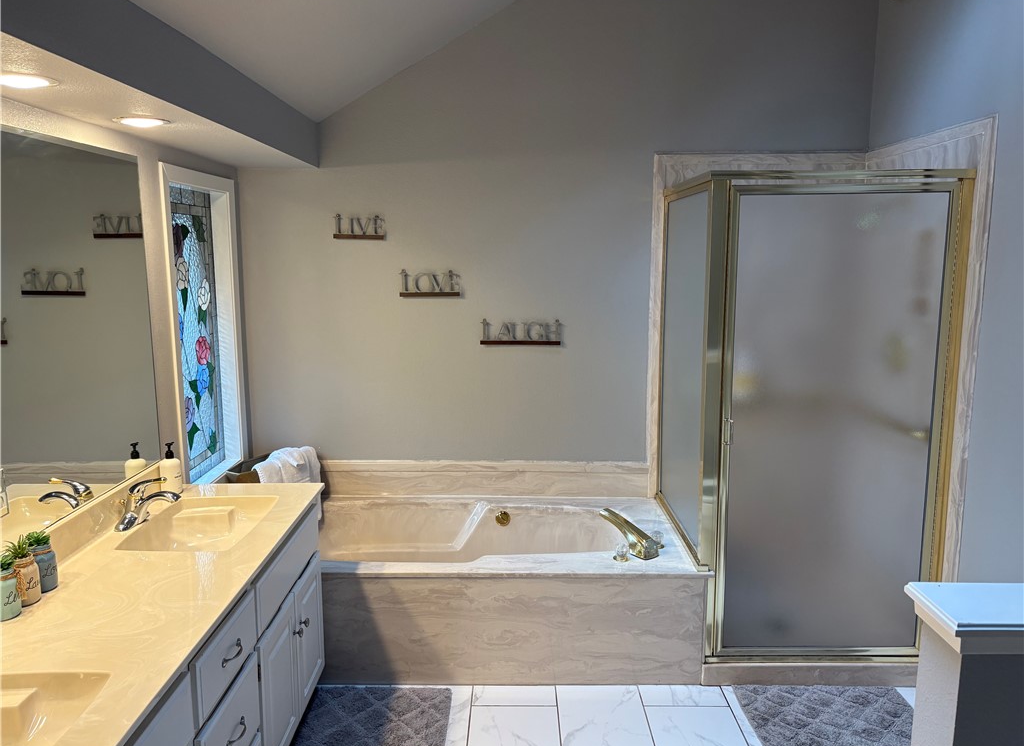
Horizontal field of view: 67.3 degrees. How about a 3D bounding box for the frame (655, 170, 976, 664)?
[{"bbox_3d":[1.113,0.143,3.116,0.890,1.786,0.833,0,9,1],"label":"frame"}]

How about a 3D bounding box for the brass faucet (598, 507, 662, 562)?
[{"bbox_3d":[0.440,0.618,2.982,0.072,0.128,0.273,-8,11,-39],"label":"brass faucet"}]

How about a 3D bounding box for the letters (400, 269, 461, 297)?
[{"bbox_3d":[-0.364,-0.400,3.450,0.269,0.124,0.030,0,9,1],"label":"letters"}]

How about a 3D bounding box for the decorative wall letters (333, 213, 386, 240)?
[{"bbox_3d":[-0.677,-0.649,3.413,0.227,0.113,0.030,0,9,1],"label":"decorative wall letters"}]

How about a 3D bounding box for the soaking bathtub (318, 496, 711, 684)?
[{"bbox_3d":[-0.205,0.876,3.236,1.844,0.455,0.843,0,9,1],"label":"soaking bathtub"}]

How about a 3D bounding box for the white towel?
[{"bbox_3d":[-0.914,0.448,3.144,0.250,0.270,0.240,0,9,1],"label":"white towel"}]

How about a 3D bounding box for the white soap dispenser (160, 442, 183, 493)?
[{"bbox_3d":[-1.174,0.326,2.656,0.071,0.173,0.071,0,9,1],"label":"white soap dispenser"}]

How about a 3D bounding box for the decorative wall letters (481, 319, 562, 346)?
[{"bbox_3d":[0.042,-0.182,3.480,0.365,0.118,0.030,0,9,1],"label":"decorative wall letters"}]

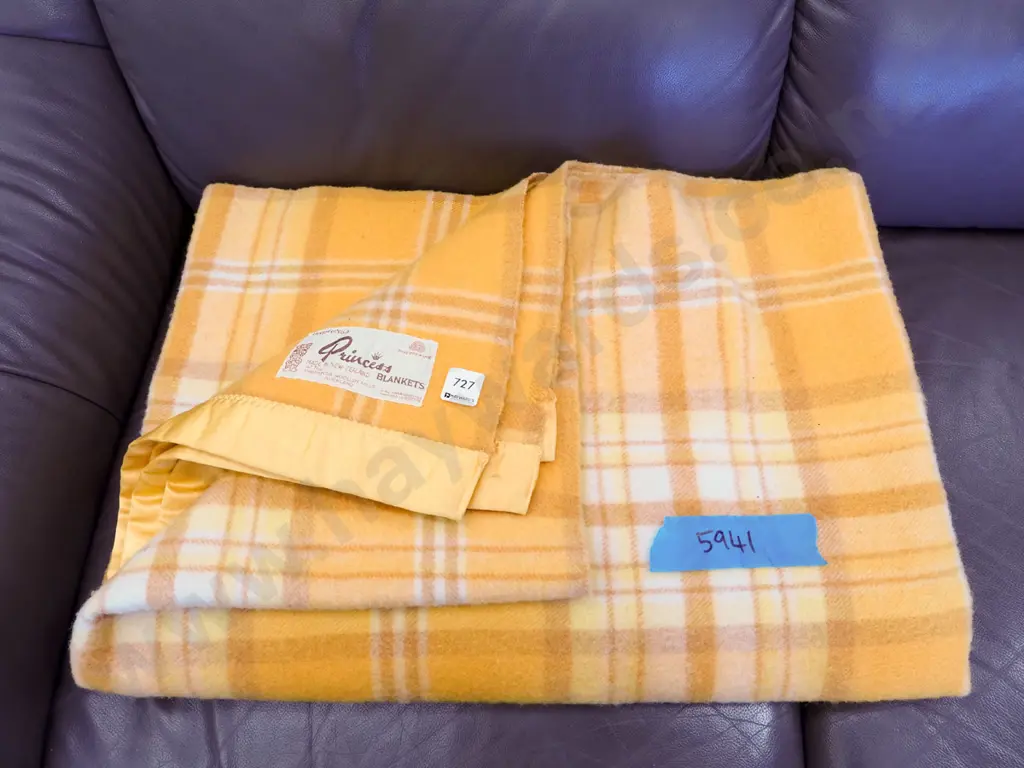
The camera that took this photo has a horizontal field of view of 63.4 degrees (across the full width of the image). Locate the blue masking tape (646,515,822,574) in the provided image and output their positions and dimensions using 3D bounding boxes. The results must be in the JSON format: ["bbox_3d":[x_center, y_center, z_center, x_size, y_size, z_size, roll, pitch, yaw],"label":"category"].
[{"bbox_3d":[0.188,0.134,0.704,0.148,0.003,0.049,-1,60,-1],"label":"blue masking tape"}]

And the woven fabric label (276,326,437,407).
[{"bbox_3d":[-0.140,-0.022,0.772,0.142,0.012,0.072,9,60,12],"label":"woven fabric label"}]

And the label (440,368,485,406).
[{"bbox_3d":[-0.045,0.003,0.767,0.033,0.002,0.034,12,60,7],"label":"label"}]

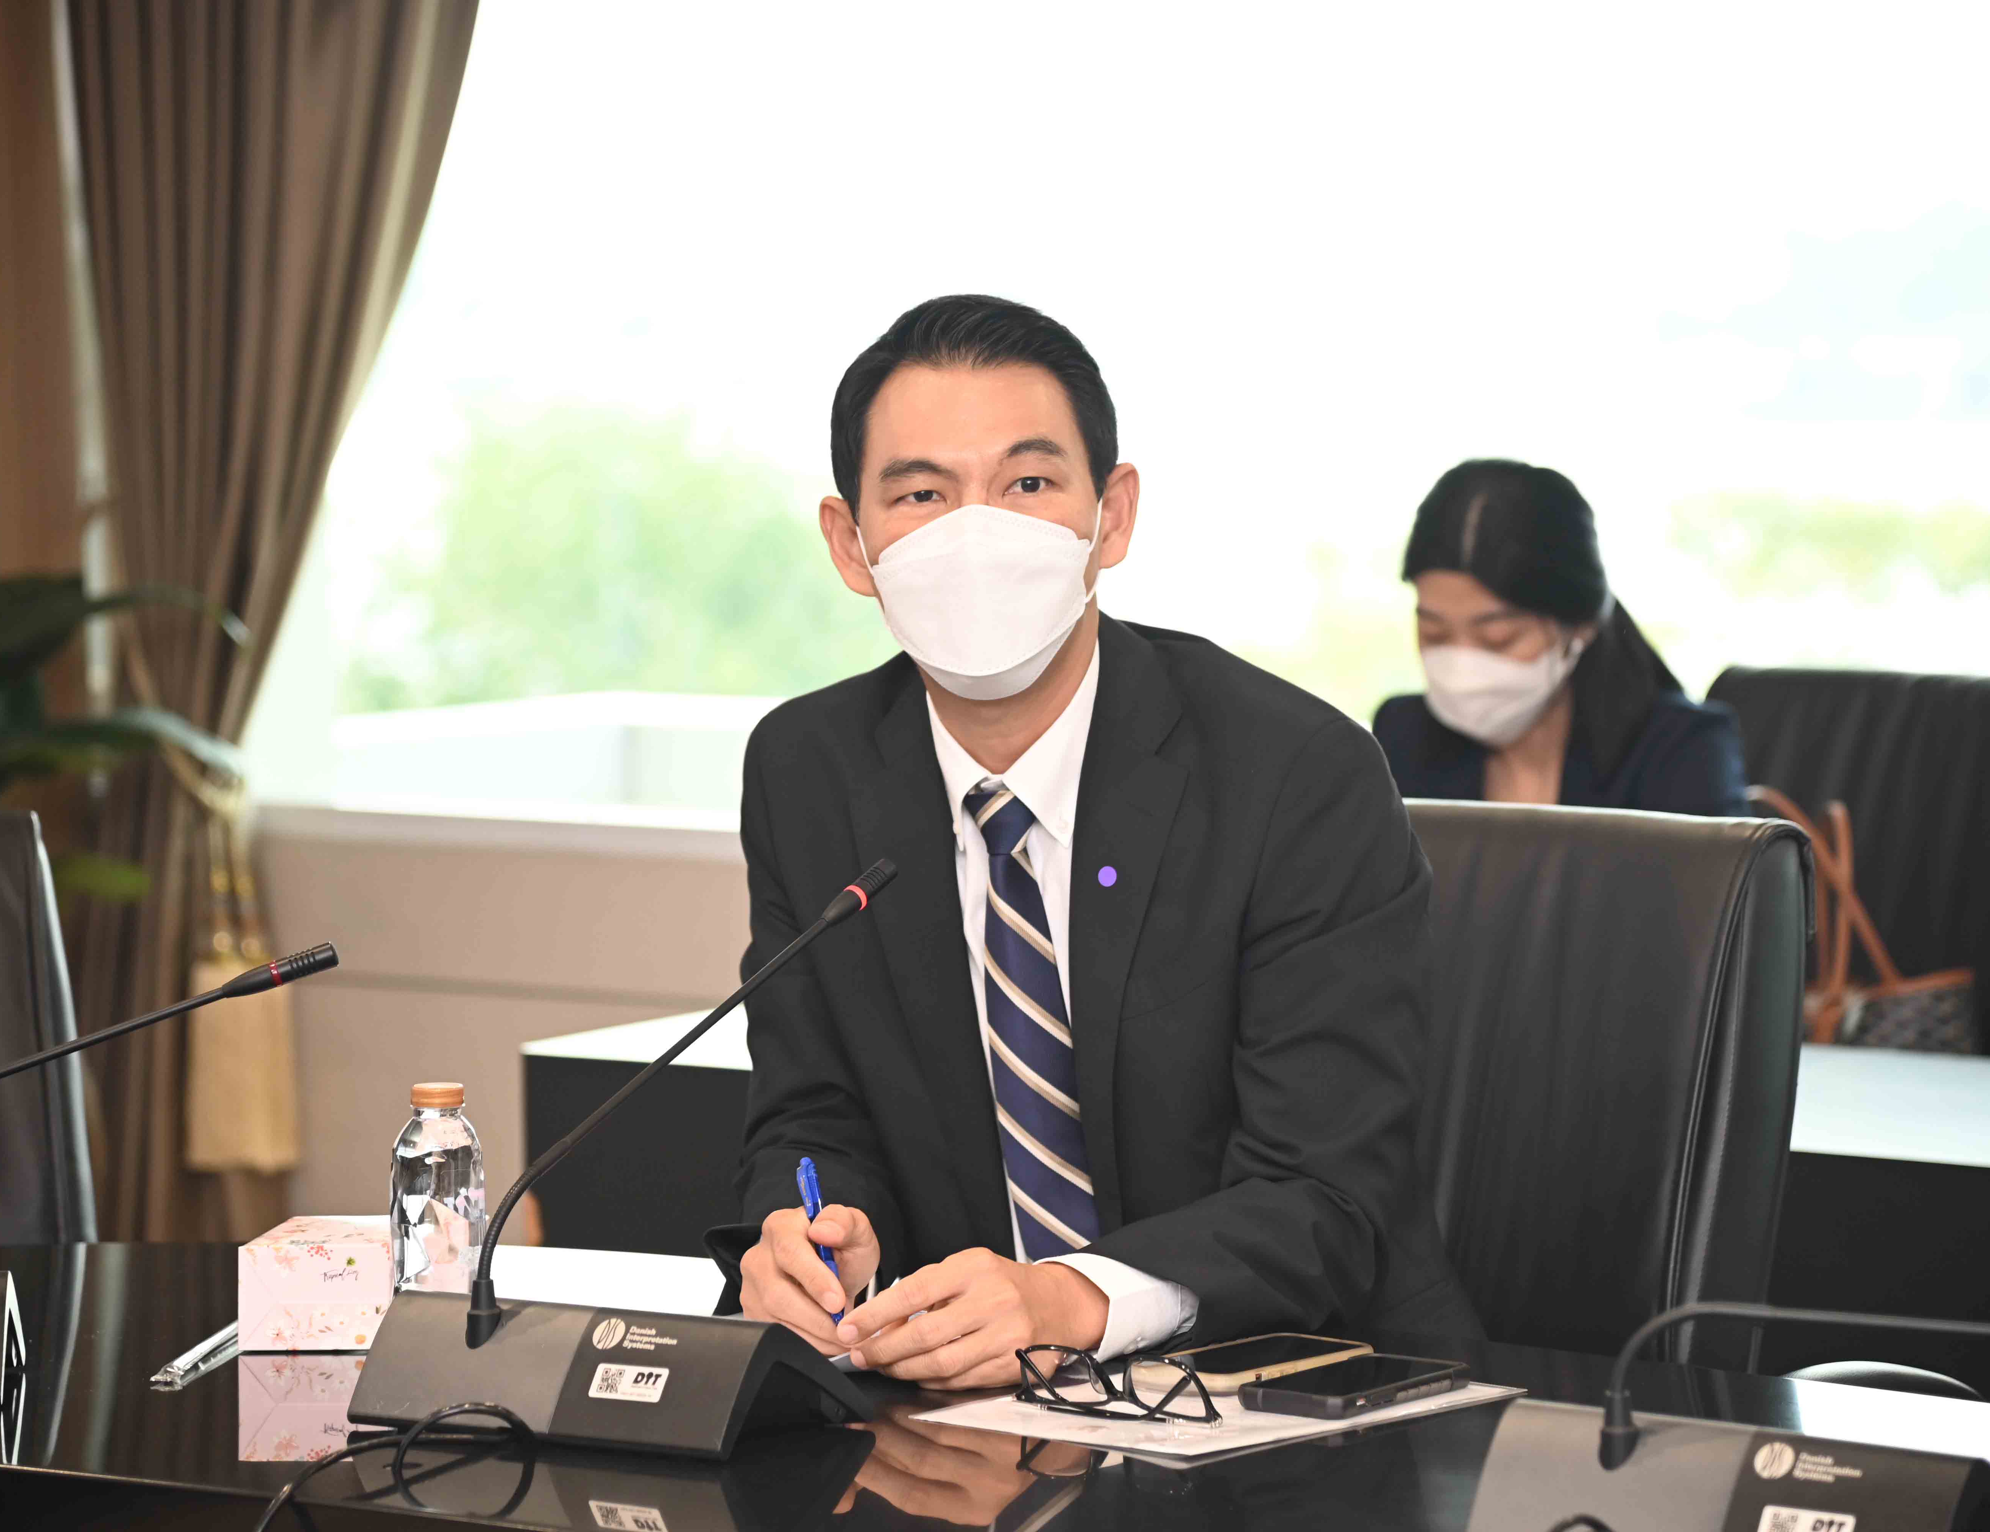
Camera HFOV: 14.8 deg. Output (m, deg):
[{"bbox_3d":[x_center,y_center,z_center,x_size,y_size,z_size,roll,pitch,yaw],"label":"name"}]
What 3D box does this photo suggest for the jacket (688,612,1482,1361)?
[{"bbox_3d":[0.088,0.243,4.759,0.480,0.660,0.500,2,5,22],"label":"jacket"}]

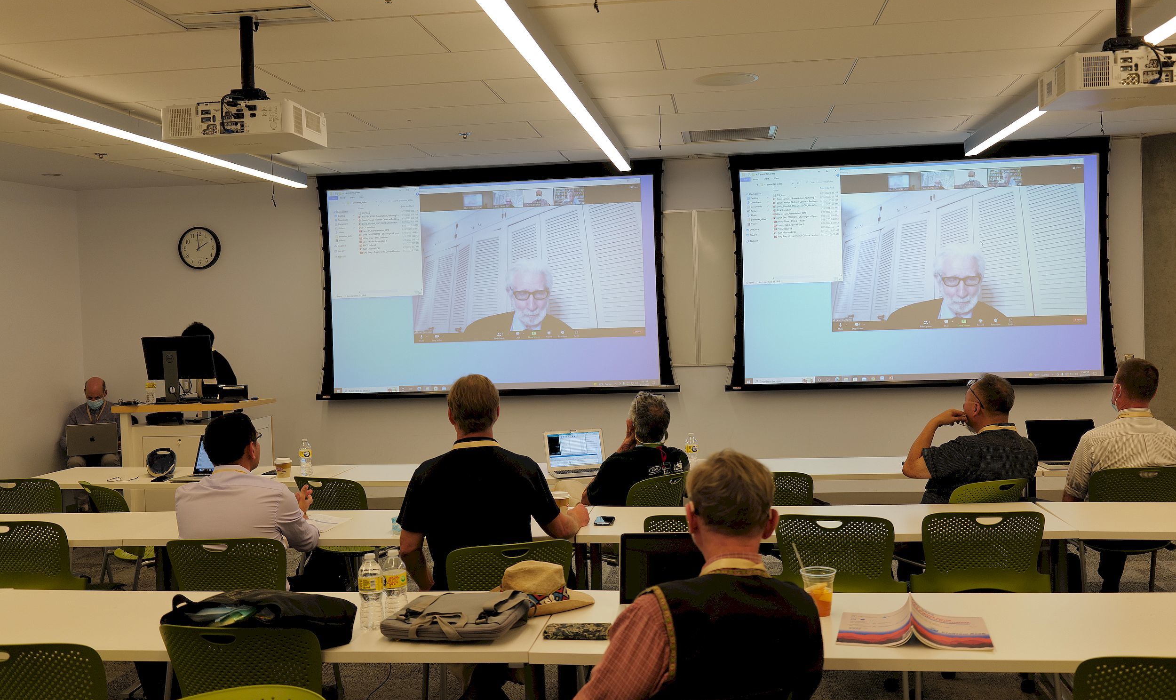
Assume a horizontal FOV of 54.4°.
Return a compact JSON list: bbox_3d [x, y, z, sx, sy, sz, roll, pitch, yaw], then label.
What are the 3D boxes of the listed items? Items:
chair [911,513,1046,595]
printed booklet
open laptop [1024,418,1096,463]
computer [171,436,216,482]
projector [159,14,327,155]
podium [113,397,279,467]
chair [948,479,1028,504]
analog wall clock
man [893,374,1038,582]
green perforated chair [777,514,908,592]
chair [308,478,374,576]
[{"bbox_3d":[1.472,0.985,4.366,0.530,0.820,0.540,-2,2,7],"label":"chair"},{"bbox_3d":[0.836,0.693,2.944,0.375,0.063,0.288,-1,2,14],"label":"printed booklet"},{"bbox_3d":[2.440,0.474,5.766,0.348,0.220,0.330,-2,2,7],"label":"open laptop"},{"bbox_3d":[-2.049,0.596,6.260,0.330,0.224,0.312,-1,2,13],"label":"computer"},{"bbox_3d":[-1.287,-1.012,4.306,0.500,0.477,0.420,-2,2,9],"label":"projector"},{"bbox_3d":[-2.741,0.885,8.296,1.000,1.037,0.780,-2,2,7],"label":"podium"},{"bbox_3d":[1.619,0.950,4.961,0.520,0.830,0.560,-3,2,-25],"label":"chair"},{"bbox_3d":[-3.144,-0.824,9.263,0.338,0.338,0.050,-2,2,7],"label":"analog wall clock"},{"bbox_3d":[1.544,0.741,4.973,0.620,1.265,0.770,-3,2,-36],"label":"man"},{"bbox_3d":[0.971,0.992,4.301,0.520,0.830,0.560,-1,2,23],"label":"green perforated chair"},{"bbox_3d":[-1.153,1.019,5.683,0.520,0.830,0.560,-1,2,33],"label":"chair"}]

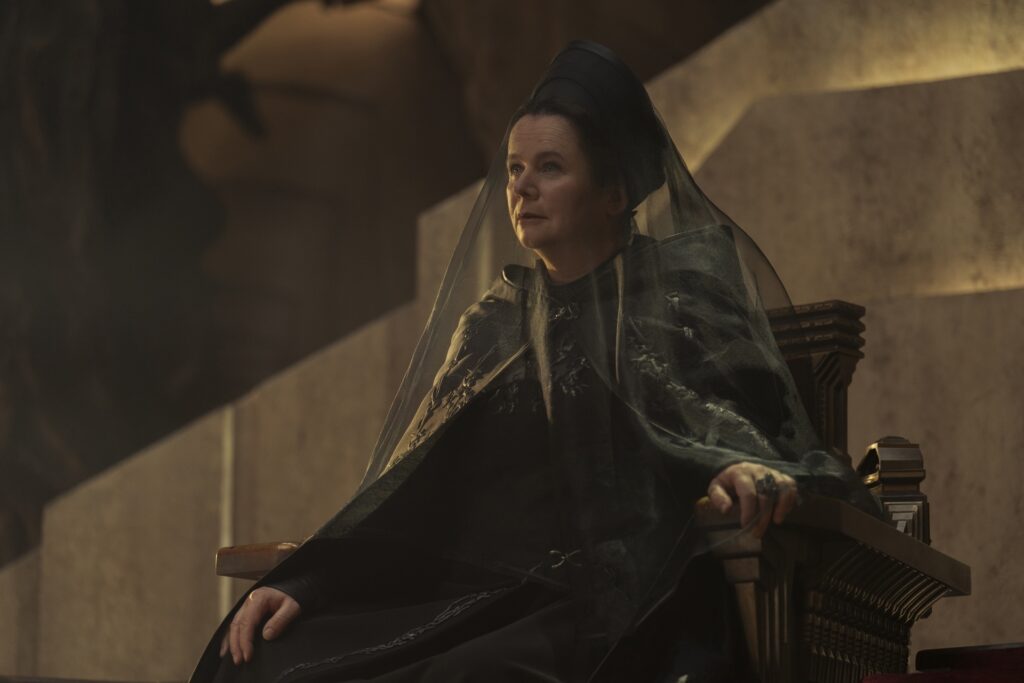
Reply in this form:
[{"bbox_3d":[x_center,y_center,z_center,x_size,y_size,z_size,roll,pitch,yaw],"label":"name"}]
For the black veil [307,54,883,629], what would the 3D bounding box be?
[{"bbox_3d":[0.105,-0.005,5.200,0.700,0.860,0.580,-7,-16,26],"label":"black veil"}]

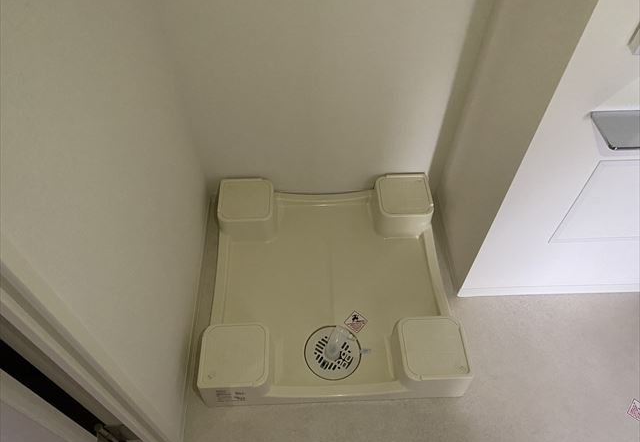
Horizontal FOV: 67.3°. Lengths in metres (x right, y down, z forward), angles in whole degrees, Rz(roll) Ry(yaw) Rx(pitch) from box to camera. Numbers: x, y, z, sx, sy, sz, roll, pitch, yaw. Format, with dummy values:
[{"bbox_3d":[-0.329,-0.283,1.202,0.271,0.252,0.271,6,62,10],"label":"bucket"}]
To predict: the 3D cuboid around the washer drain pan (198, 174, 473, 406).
[{"bbox_3d":[0.028,0.158,1.353,0.640,0.135,0.640,-2,53,0],"label":"washer drain pan"}]

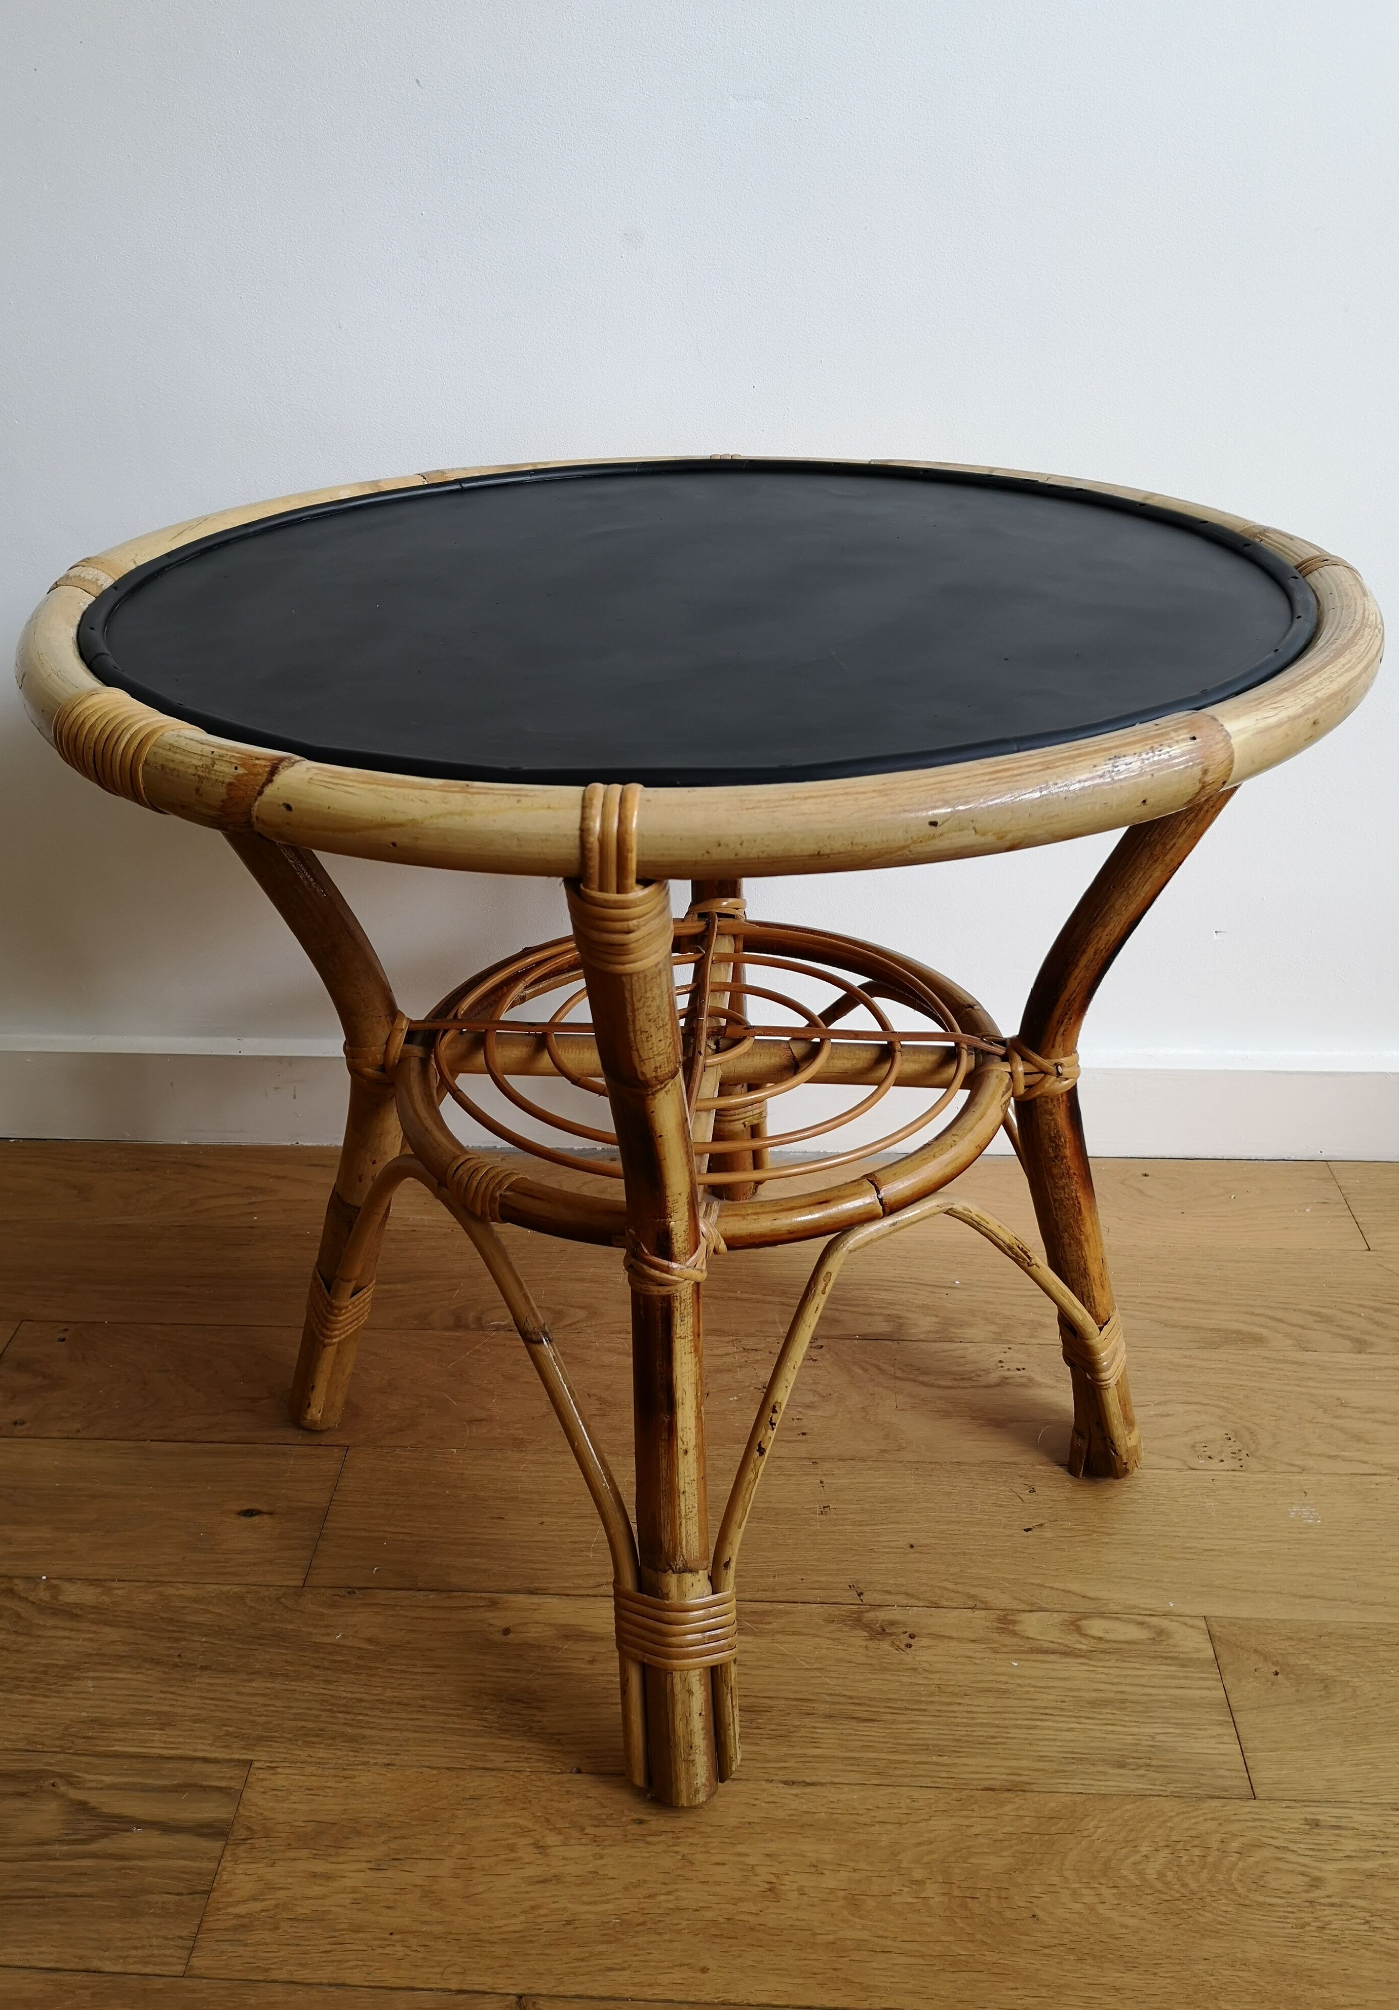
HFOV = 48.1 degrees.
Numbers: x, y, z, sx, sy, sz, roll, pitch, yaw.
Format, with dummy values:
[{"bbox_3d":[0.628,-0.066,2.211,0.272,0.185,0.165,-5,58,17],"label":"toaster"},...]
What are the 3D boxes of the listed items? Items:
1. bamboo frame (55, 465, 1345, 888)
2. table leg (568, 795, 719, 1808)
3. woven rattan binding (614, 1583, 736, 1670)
[{"bbox_3d":[-0.001,-0.204,0.784,0.640,0.038,0.640,1,29,4],"label":"bamboo frame"},{"bbox_3d":[-0.015,0.164,0.703,0.044,0.554,0.139,1,29,4],"label":"table leg"},{"bbox_3d":[-0.010,0.304,0.790,0.062,0.042,0.044,1,16,4],"label":"woven rattan binding"}]

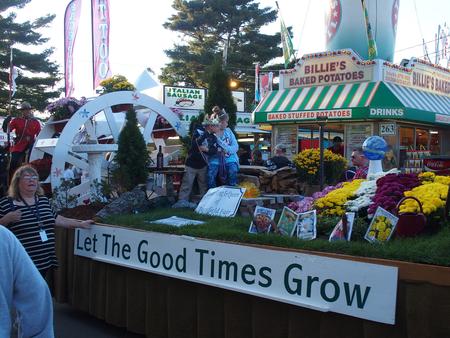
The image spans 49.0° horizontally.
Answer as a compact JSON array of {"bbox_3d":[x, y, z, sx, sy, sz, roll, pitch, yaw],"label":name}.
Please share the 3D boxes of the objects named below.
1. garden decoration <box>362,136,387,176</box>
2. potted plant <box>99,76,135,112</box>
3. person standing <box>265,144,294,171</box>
[{"bbox_3d":[1.510,-0.110,5.000,0.260,0.480,0.260,0,1,0],"label":"garden decoration"},{"bbox_3d":[-1.360,-0.950,6.250,0.470,0.470,0.450,-1,1,-44],"label":"potted plant"},{"bbox_3d":[1.010,0.420,9.200,0.420,1.730,0.540,0,1,-32],"label":"person standing"}]

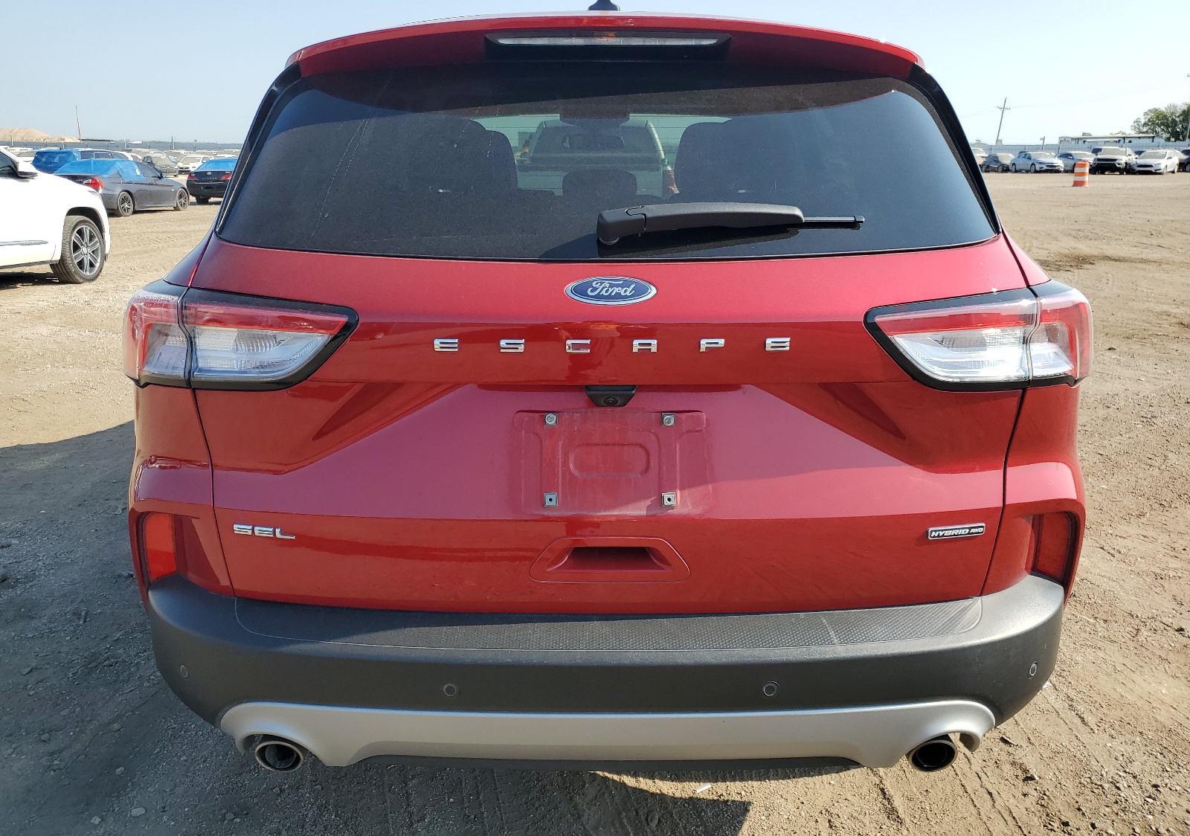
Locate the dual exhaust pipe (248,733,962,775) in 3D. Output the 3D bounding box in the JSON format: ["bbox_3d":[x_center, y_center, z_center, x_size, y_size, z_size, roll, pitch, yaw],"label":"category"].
[{"bbox_3d":[0.020,0.534,1.535,1.170,0.082,0.150,0,16,0],"label":"dual exhaust pipe"}]

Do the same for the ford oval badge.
[{"bbox_3d":[0.024,-0.189,1.330,0.137,0.055,0.012,0,-16,0],"label":"ford oval badge"}]

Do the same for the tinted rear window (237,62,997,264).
[{"bbox_3d":[0.022,-0.397,1.463,1.260,0.385,0.130,0,-17,0],"label":"tinted rear window"}]

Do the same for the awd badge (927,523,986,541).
[{"bbox_3d":[0.569,0.179,1.405,0.098,0.020,0.006,-3,14,-11],"label":"awd badge"}]

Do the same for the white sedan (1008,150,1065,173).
[{"bbox_3d":[30.750,-17.720,62.150,1.850,1.460,4.900,0,17,0],"label":"white sedan"}]

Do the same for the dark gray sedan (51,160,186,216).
[{"bbox_3d":[-13.250,-6.470,25.050,1.820,1.420,4.520,2,17,7],"label":"dark gray sedan"}]

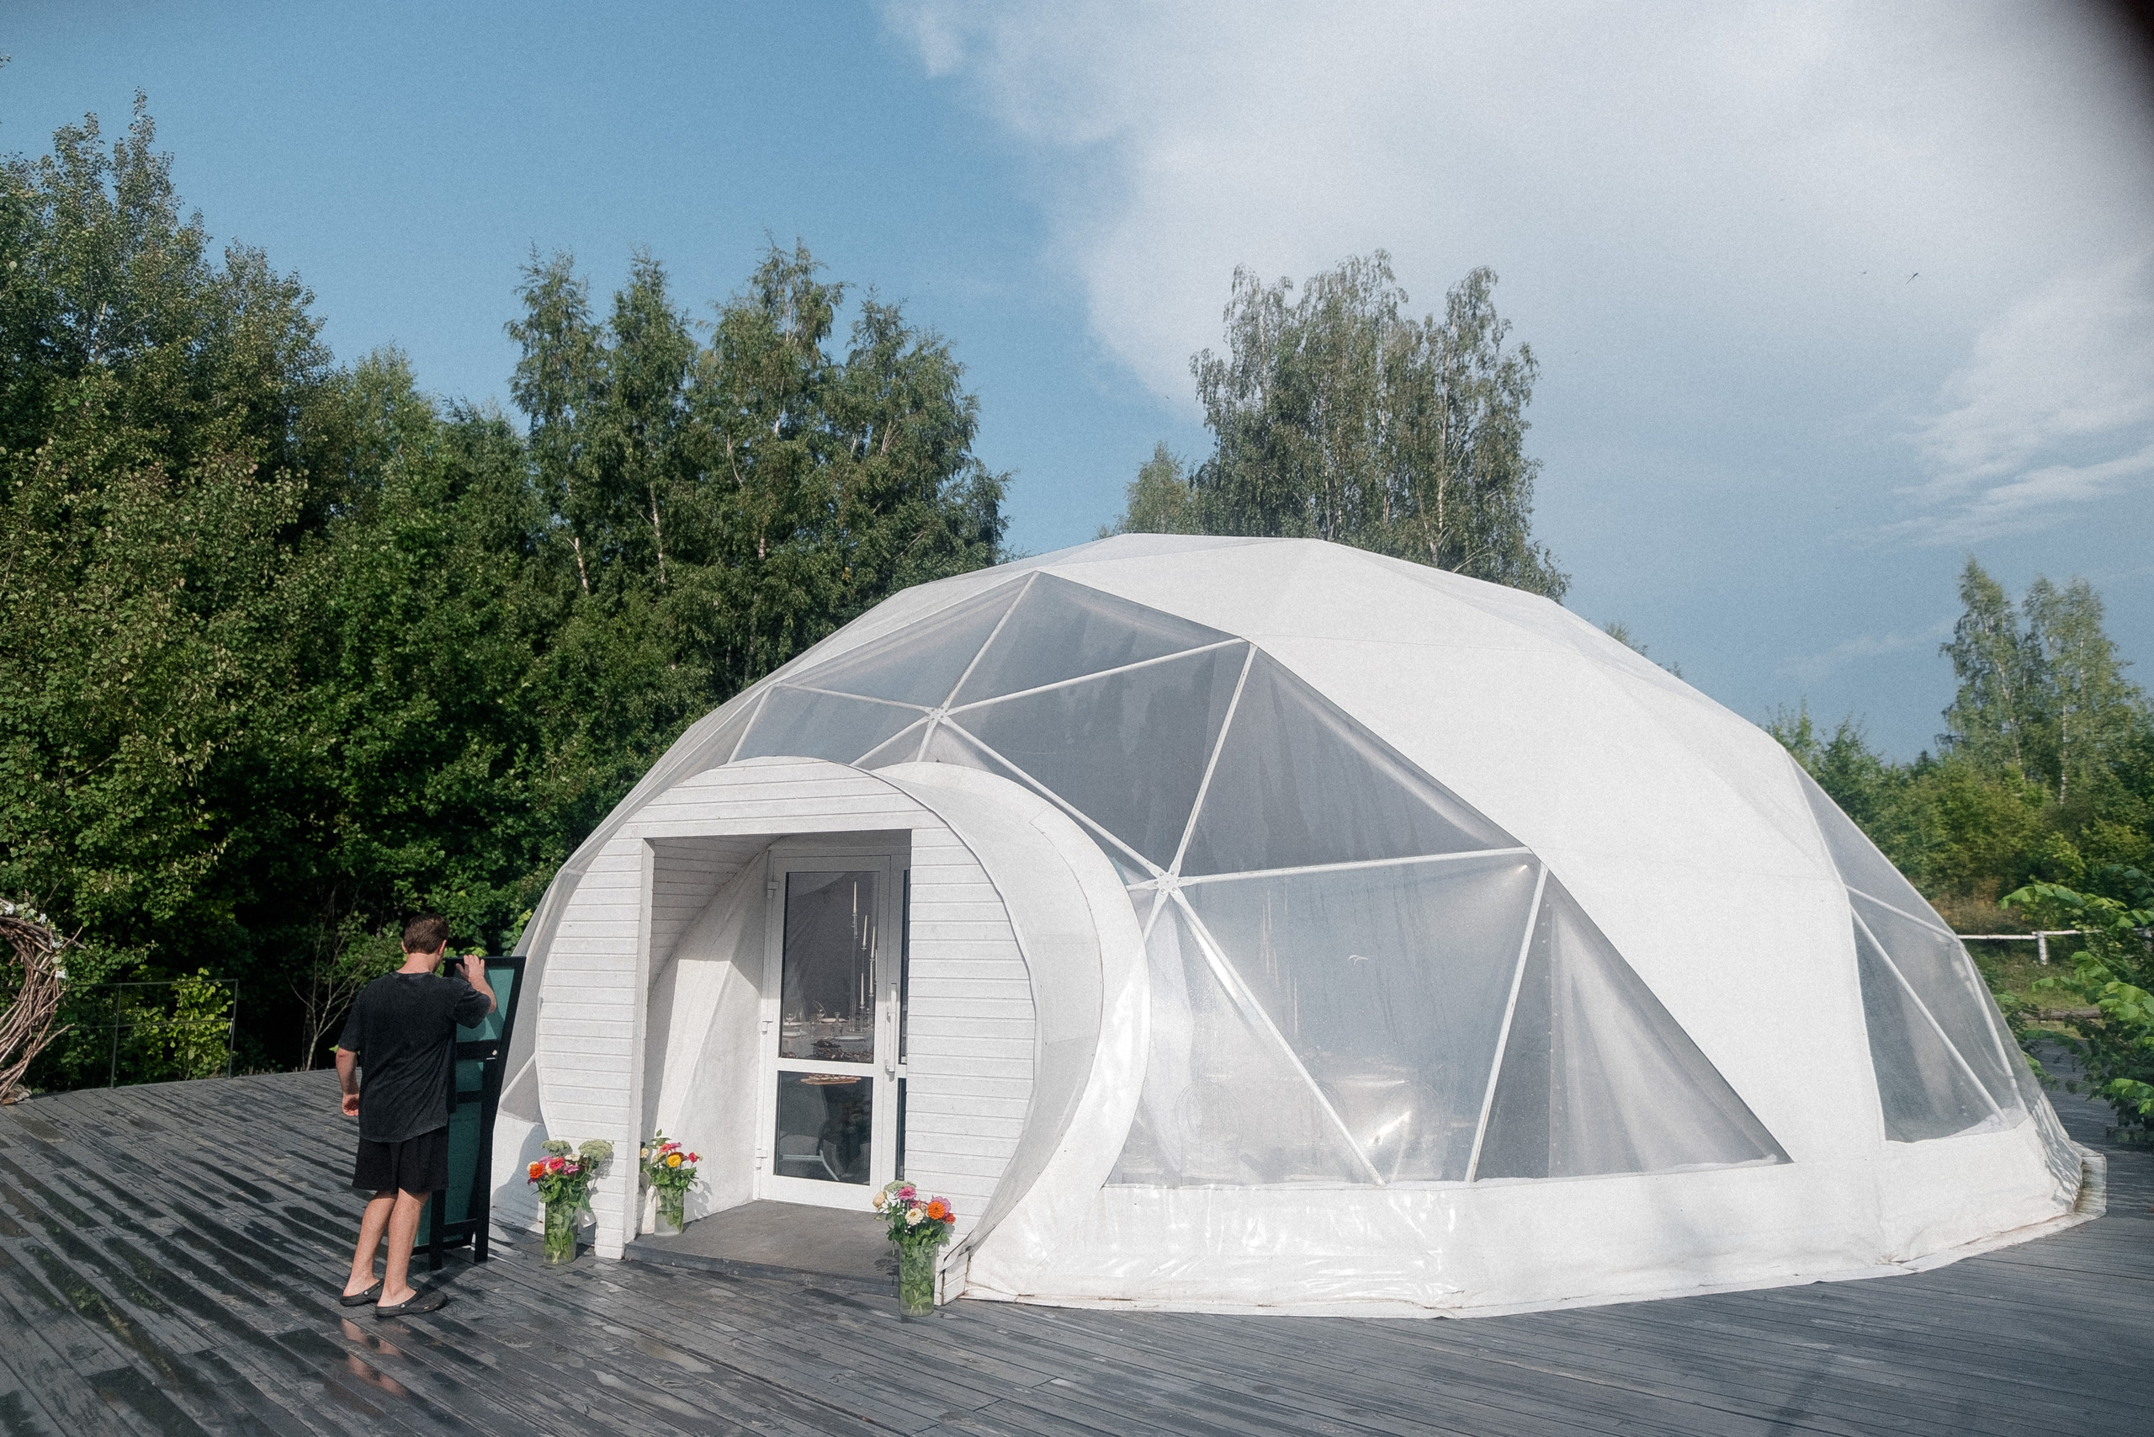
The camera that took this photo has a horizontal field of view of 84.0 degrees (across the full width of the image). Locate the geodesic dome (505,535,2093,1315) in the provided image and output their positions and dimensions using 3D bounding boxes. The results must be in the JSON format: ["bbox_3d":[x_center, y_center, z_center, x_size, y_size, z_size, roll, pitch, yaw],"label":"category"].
[{"bbox_3d":[1.184,1.023,12.522,14.000,5.470,14.000,-4,-10,23],"label":"geodesic dome"}]

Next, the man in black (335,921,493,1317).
[{"bbox_3d":[-3.114,1.803,5.633,0.630,1.740,0.500,-2,-10,12],"label":"man in black"}]

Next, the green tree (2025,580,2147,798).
[{"bbox_3d":[42.914,1.912,50.321,4.400,16.150,4.400,-8,-12,40],"label":"green tree"}]

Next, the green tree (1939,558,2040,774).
[{"bbox_3d":[39.400,1.475,50.395,3.800,17.070,3.800,-8,-12,38],"label":"green tree"}]

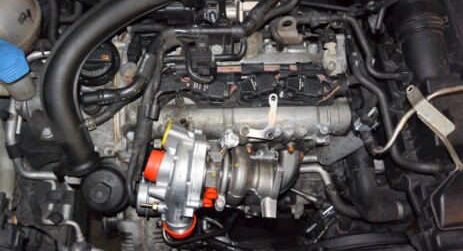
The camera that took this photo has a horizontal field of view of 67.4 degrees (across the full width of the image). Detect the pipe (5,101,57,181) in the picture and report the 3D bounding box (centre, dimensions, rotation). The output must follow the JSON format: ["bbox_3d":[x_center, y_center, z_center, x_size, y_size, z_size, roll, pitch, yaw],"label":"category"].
[{"bbox_3d":[-0.388,0.030,0.681,0.108,0.070,0.145,0,60,0],"label":"pipe"}]

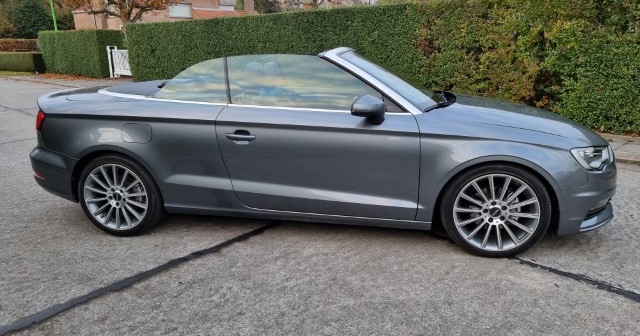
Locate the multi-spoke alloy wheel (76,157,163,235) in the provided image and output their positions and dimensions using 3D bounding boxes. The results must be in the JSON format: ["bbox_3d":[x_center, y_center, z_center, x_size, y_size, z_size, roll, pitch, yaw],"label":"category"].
[{"bbox_3d":[-1.447,0.184,3.296,0.637,0.637,0.230,1,17,10],"label":"multi-spoke alloy wheel"}]

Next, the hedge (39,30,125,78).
[{"bbox_3d":[-10.046,-4.891,18.754,5.897,1.800,1.300,13,22,40],"label":"hedge"}]

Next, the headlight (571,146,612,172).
[{"bbox_3d":[1.716,-0.105,2.786,0.380,0.165,0.400,1,17,10],"label":"headlight"}]

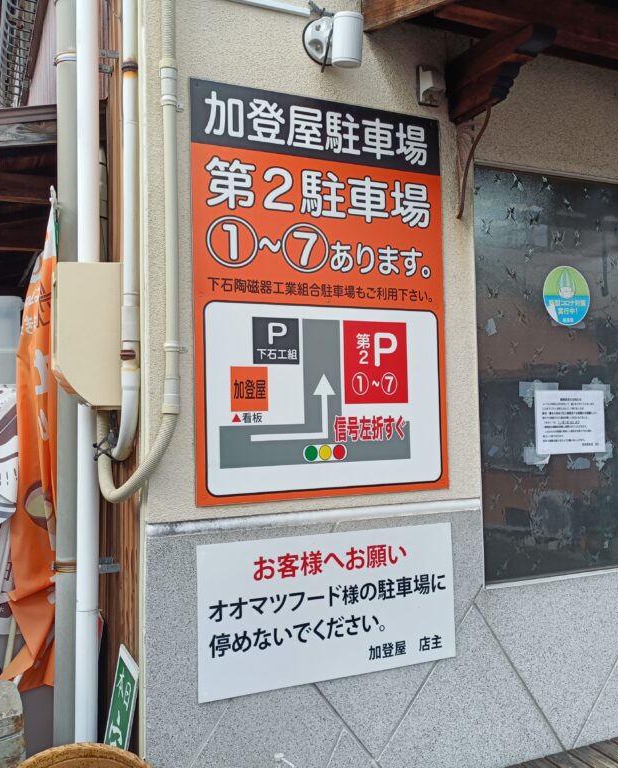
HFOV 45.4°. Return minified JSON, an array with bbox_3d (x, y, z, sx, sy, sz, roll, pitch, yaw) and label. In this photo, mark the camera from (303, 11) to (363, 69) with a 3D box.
[{"bbox_3d":[0.086,-0.977,2.080,0.138,0.180,0.157,0,-2,-24],"label":"camera"}]

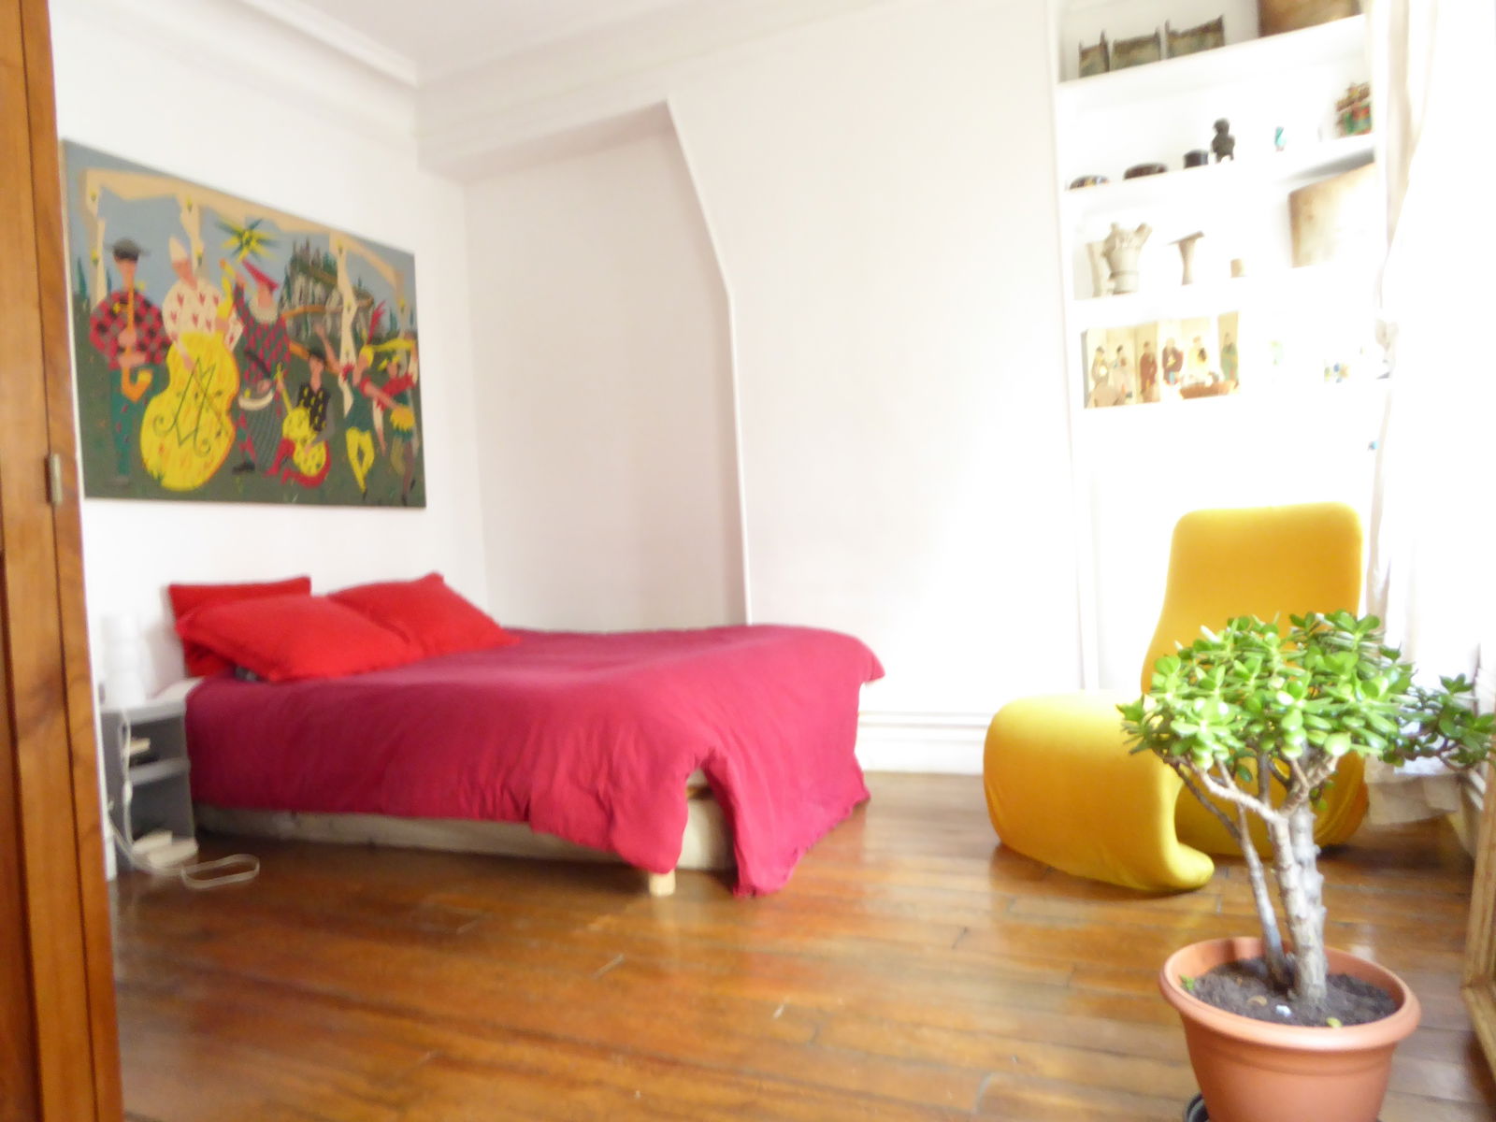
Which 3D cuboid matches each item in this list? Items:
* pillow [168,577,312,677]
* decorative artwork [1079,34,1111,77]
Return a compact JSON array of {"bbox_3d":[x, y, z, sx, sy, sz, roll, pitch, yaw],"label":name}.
[{"bbox_3d":[-1.753,0.227,3.666,0.113,0.331,0.548,-19,-6,25],"label":"pillow"},{"bbox_3d":[1.185,-1.710,3.540,0.102,0.145,0.043,-2,1,25],"label":"decorative artwork"}]

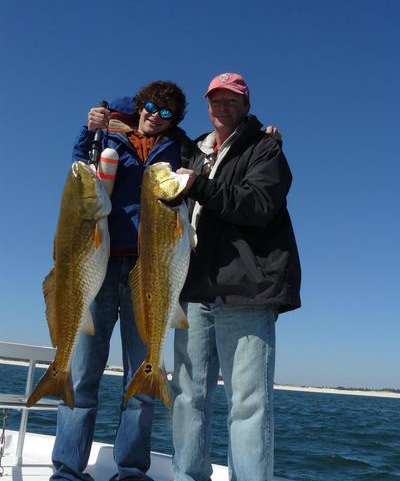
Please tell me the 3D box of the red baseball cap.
[{"bbox_3d":[0.124,-0.697,2.491,0.180,0.130,0.260,-2,-2,11],"label":"red baseball cap"}]

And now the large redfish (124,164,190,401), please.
[{"bbox_3d":[-0.144,0.149,2.020,0.220,0.890,0.140,2,-14,-1],"label":"large redfish"}]

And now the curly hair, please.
[{"bbox_3d":[-0.174,-0.612,2.506,0.220,0.205,0.220,16,-8,6],"label":"curly hair"}]

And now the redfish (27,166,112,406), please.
[{"bbox_3d":[-0.460,0.149,2.014,0.220,0.900,0.140,5,-14,0],"label":"redfish"}]

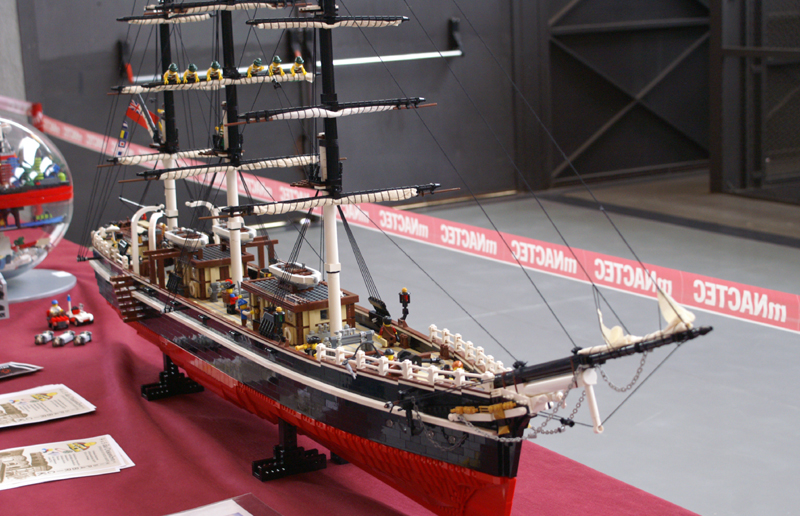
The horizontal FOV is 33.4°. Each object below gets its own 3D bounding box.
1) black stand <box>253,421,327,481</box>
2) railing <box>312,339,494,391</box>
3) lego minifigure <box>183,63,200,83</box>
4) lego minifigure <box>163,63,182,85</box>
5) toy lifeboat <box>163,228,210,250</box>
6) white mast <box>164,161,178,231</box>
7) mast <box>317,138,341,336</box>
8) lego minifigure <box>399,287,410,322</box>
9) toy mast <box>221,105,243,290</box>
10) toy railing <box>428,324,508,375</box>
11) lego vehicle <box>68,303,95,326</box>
[{"bbox_3d":[-0.150,0.252,1.799,0.096,0.077,0.032,-8,12,-29],"label":"black stand"},{"bbox_3d":[-0.003,0.115,1.402,0.017,0.022,0.265,-12,12,-42],"label":"railing"},{"bbox_3d":[-0.282,-0.249,1.806,0.026,0.034,0.019,-9,14,-30],"label":"lego minifigure"},{"bbox_3d":[-0.306,-0.245,1.792,0.026,0.034,0.019,-9,14,-30],"label":"lego minifigure"},{"bbox_3d":[-0.311,-0.027,1.948,0.039,0.018,0.100,-9,14,-30],"label":"toy lifeboat"},{"bbox_3d":[-0.360,-0.091,2.092,0.016,0.124,0.016,-9,14,-30],"label":"white mast"},{"bbox_3d":[-0.082,-0.021,1.606,0.020,0.250,0.020,-8,13,-29],"label":"mast"},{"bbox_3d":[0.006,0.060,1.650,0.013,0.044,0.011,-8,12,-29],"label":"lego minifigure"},{"bbox_3d":[-0.236,-0.082,1.880,0.017,0.264,0.017,-9,14,-30],"label":"toy mast"},{"bbox_3d":[0.080,0.105,1.479,0.017,0.025,0.262,-5,9,-16],"label":"toy railing"},{"bbox_3d":[-0.654,0.116,2.731,0.034,0.035,0.062,-8,12,-29],"label":"lego vehicle"}]

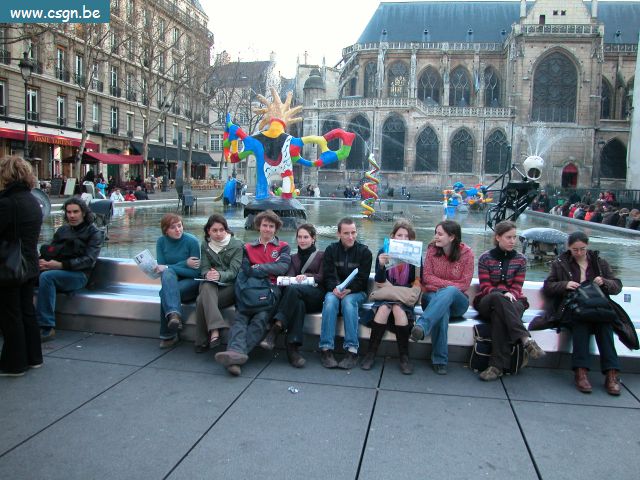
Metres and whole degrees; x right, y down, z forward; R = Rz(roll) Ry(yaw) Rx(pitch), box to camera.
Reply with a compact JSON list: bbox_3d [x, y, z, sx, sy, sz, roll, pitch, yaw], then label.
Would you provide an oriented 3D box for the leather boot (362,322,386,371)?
[{"bbox_3d":[0.460,0.880,4.444,0.160,0.385,0.280,3,6,16],"label":"leather boot"}]

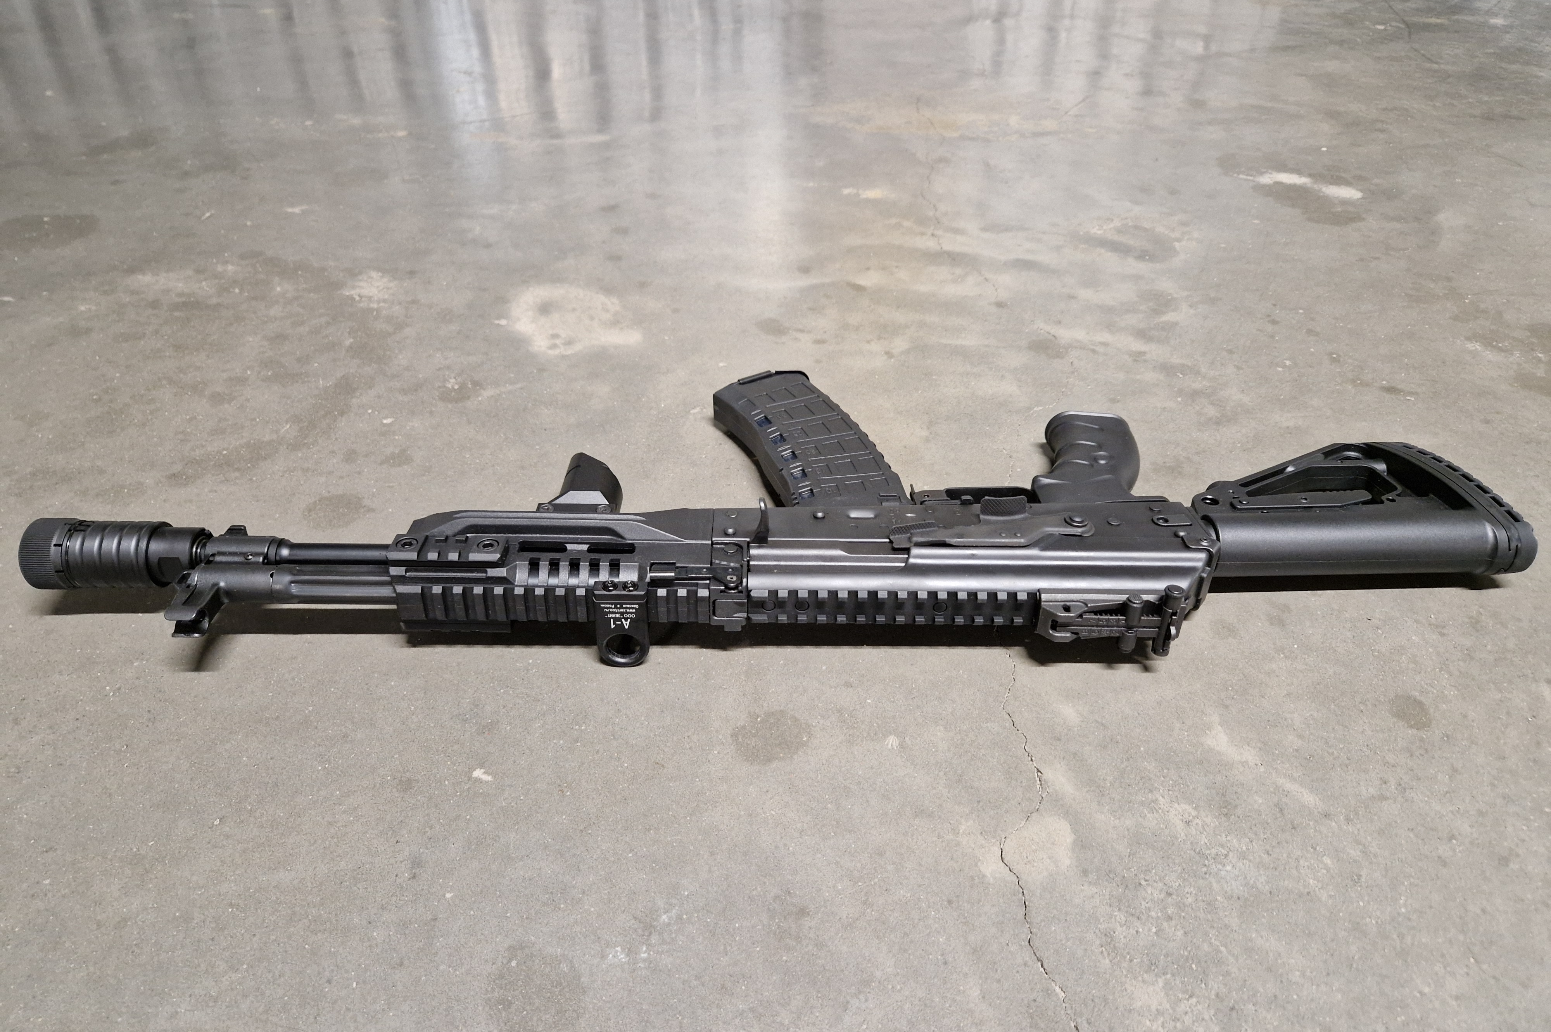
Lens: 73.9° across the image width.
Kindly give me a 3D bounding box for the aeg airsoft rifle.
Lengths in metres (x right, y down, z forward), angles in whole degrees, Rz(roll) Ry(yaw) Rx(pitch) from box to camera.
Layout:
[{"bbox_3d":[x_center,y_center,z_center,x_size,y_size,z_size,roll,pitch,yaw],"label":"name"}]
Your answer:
[{"bbox_3d":[0.022,-0.013,0.601,0.808,0.075,0.258,1,35,-2],"label":"aeg airsoft rifle"}]

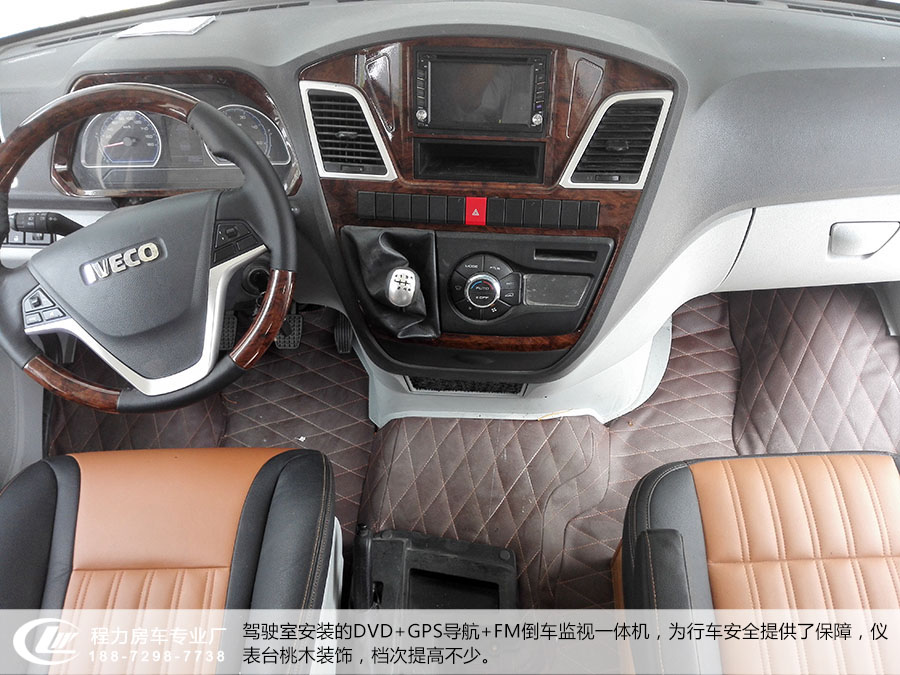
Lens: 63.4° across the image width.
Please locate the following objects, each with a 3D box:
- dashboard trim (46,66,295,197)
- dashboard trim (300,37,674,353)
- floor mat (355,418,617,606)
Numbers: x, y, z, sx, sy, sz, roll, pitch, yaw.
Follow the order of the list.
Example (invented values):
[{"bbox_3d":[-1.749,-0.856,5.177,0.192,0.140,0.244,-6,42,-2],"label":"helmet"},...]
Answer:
[{"bbox_3d":[-0.413,-0.311,1.111,0.388,0.180,0.090,1,18,6],"label":"dashboard trim"},{"bbox_3d":[0.046,-0.201,1.071,0.515,0.440,0.100,2,13,5],"label":"dashboard trim"},{"bbox_3d":[0.073,0.338,1.446,0.496,0.090,0.440,2,49,4],"label":"floor mat"}]

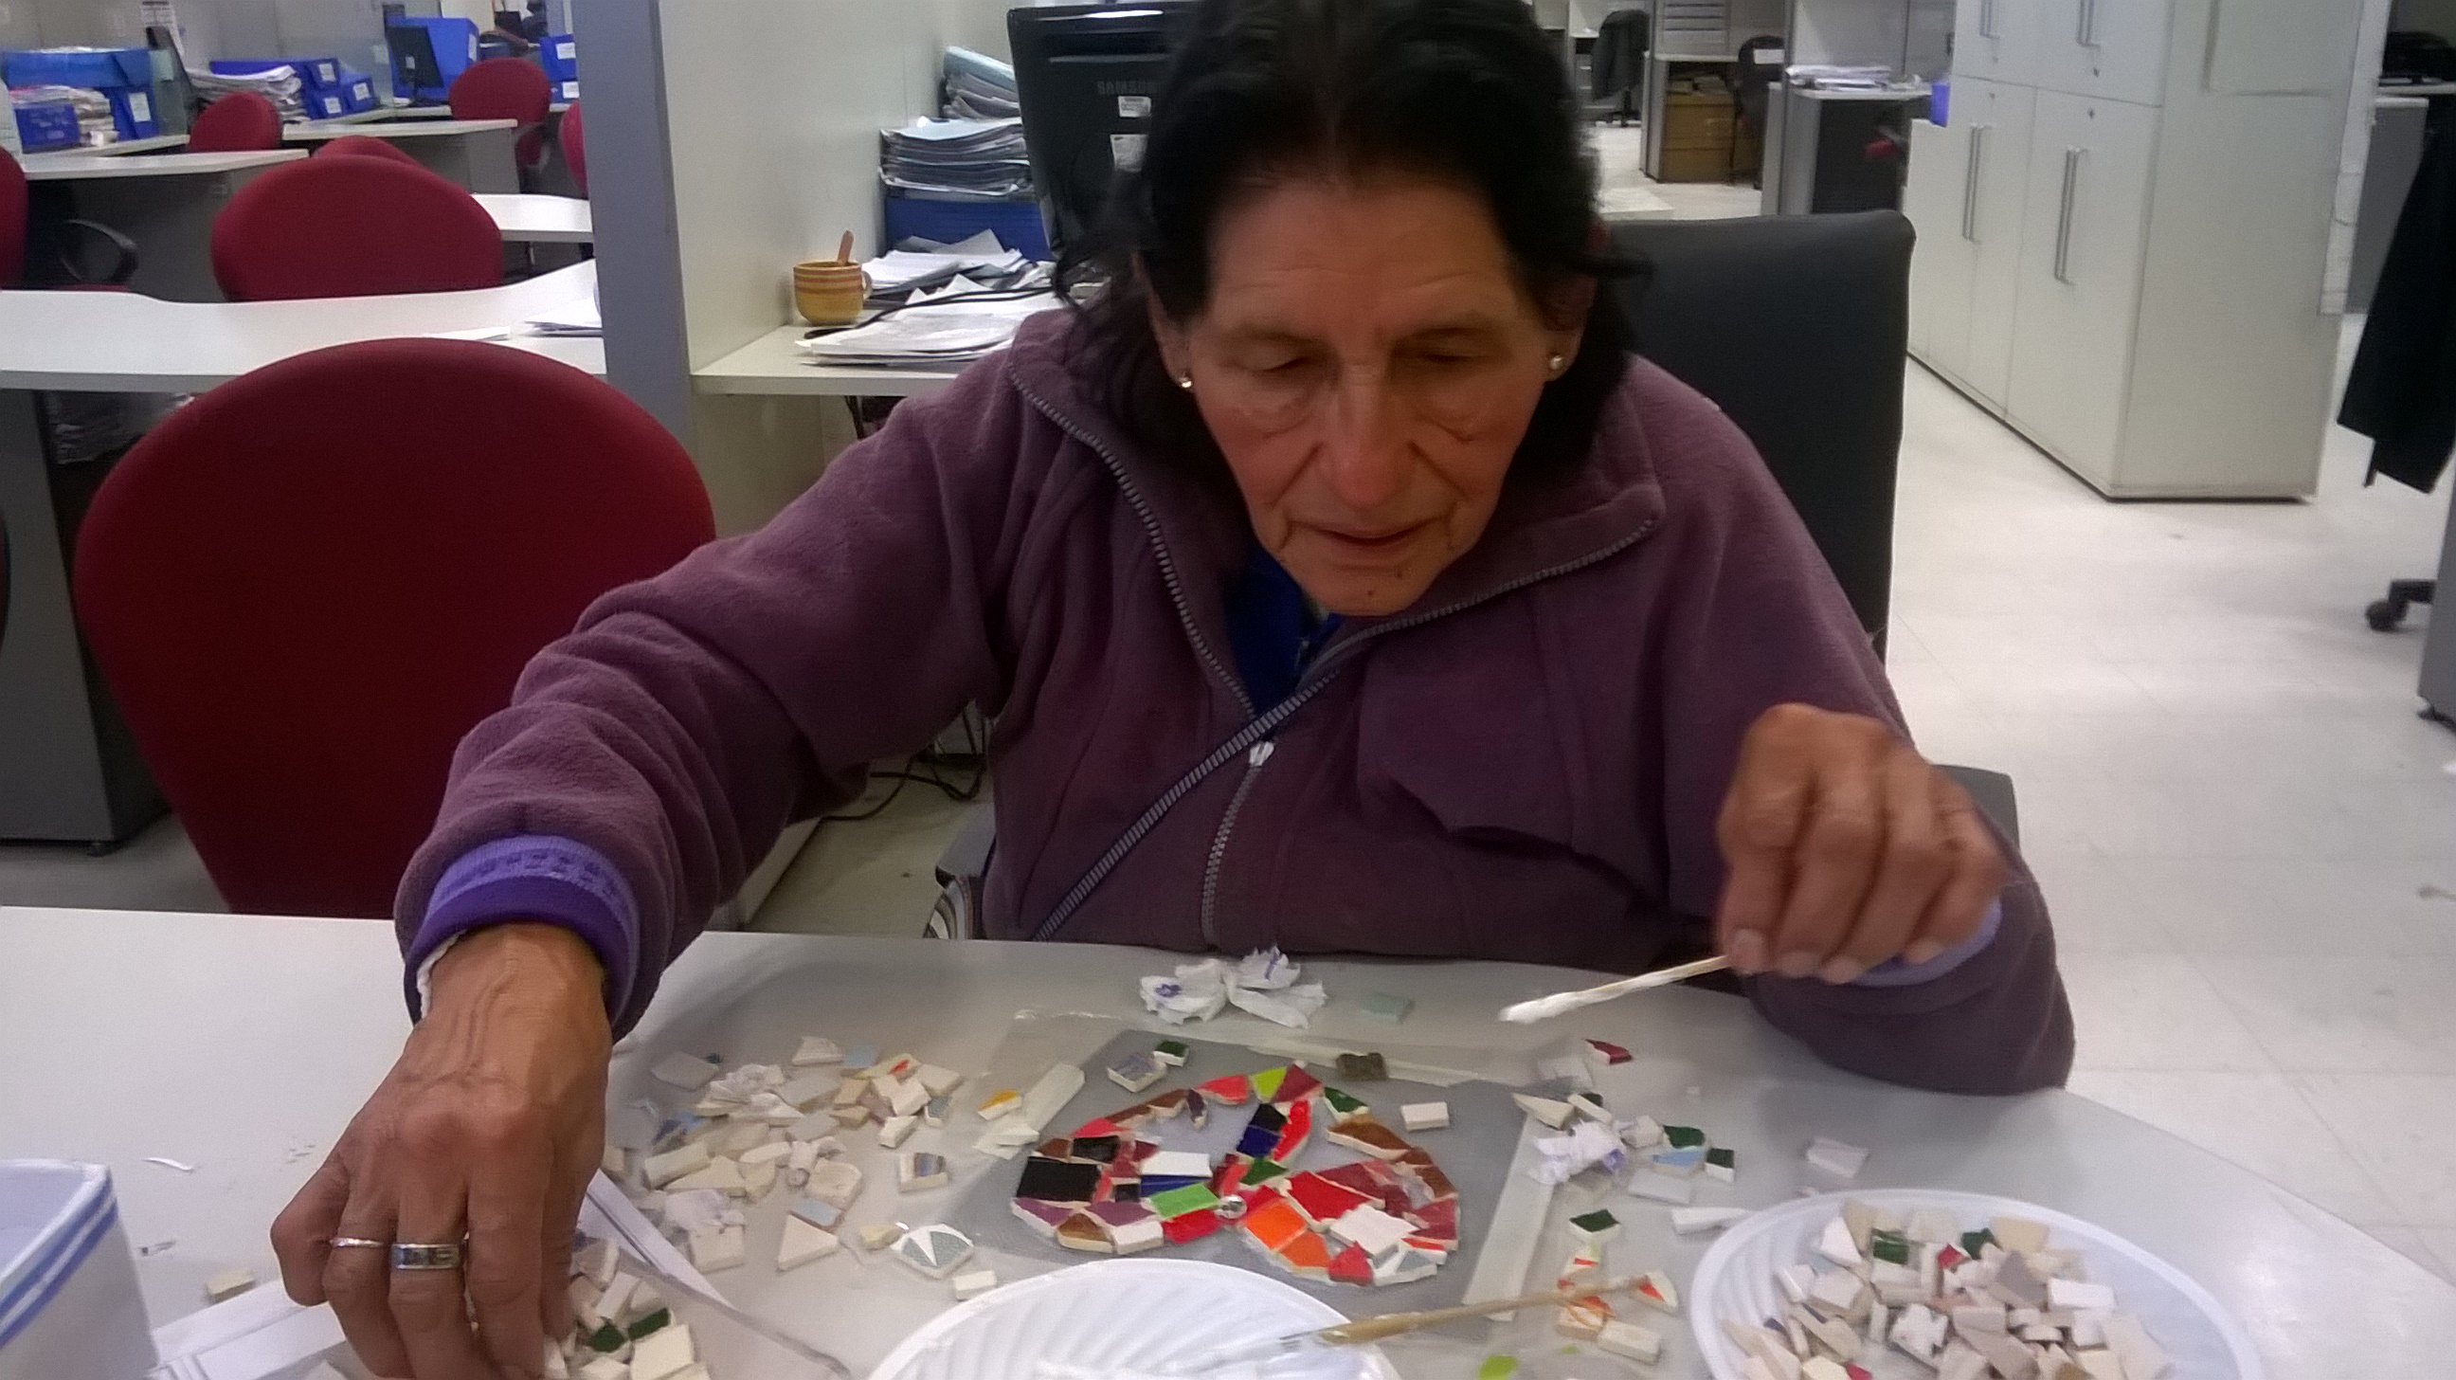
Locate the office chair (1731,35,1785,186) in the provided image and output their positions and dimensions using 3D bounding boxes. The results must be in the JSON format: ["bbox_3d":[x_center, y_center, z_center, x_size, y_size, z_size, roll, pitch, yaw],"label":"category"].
[{"bbox_3d":[3.442,-3.626,12.629,0.600,0.930,0.600,1,19,5],"label":"office chair"}]

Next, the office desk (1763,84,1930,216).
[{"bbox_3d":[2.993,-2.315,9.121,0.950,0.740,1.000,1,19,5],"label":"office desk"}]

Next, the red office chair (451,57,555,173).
[{"bbox_3d":[-3.272,-2.322,9.002,0.600,0.950,0.600,1,19,5],"label":"red office chair"}]

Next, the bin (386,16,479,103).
[{"bbox_3d":[-3.753,-2.966,9.504,0.420,0.380,0.200,1,19,5],"label":"bin"}]

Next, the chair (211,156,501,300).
[{"bbox_3d":[-1.447,-0.351,3.217,0.590,0.950,0.600,1,19,5],"label":"chair"}]

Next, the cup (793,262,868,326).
[{"bbox_3d":[-0.560,-0.572,2.910,0.110,0.080,0.096,1,19,5],"label":"cup"}]

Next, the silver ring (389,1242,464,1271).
[{"bbox_3d":[-0.260,0.183,0.653,0.022,0.008,0.022,0,-15,-22],"label":"silver ring"}]

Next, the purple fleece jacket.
[{"bbox_3d":[0.037,0.071,0.992,0.690,0.490,0.570,1,19,5],"label":"purple fleece jacket"}]

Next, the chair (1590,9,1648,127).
[{"bbox_3d":[3.521,-5.463,17.862,0.620,1.000,0.620,1,19,5],"label":"chair"}]

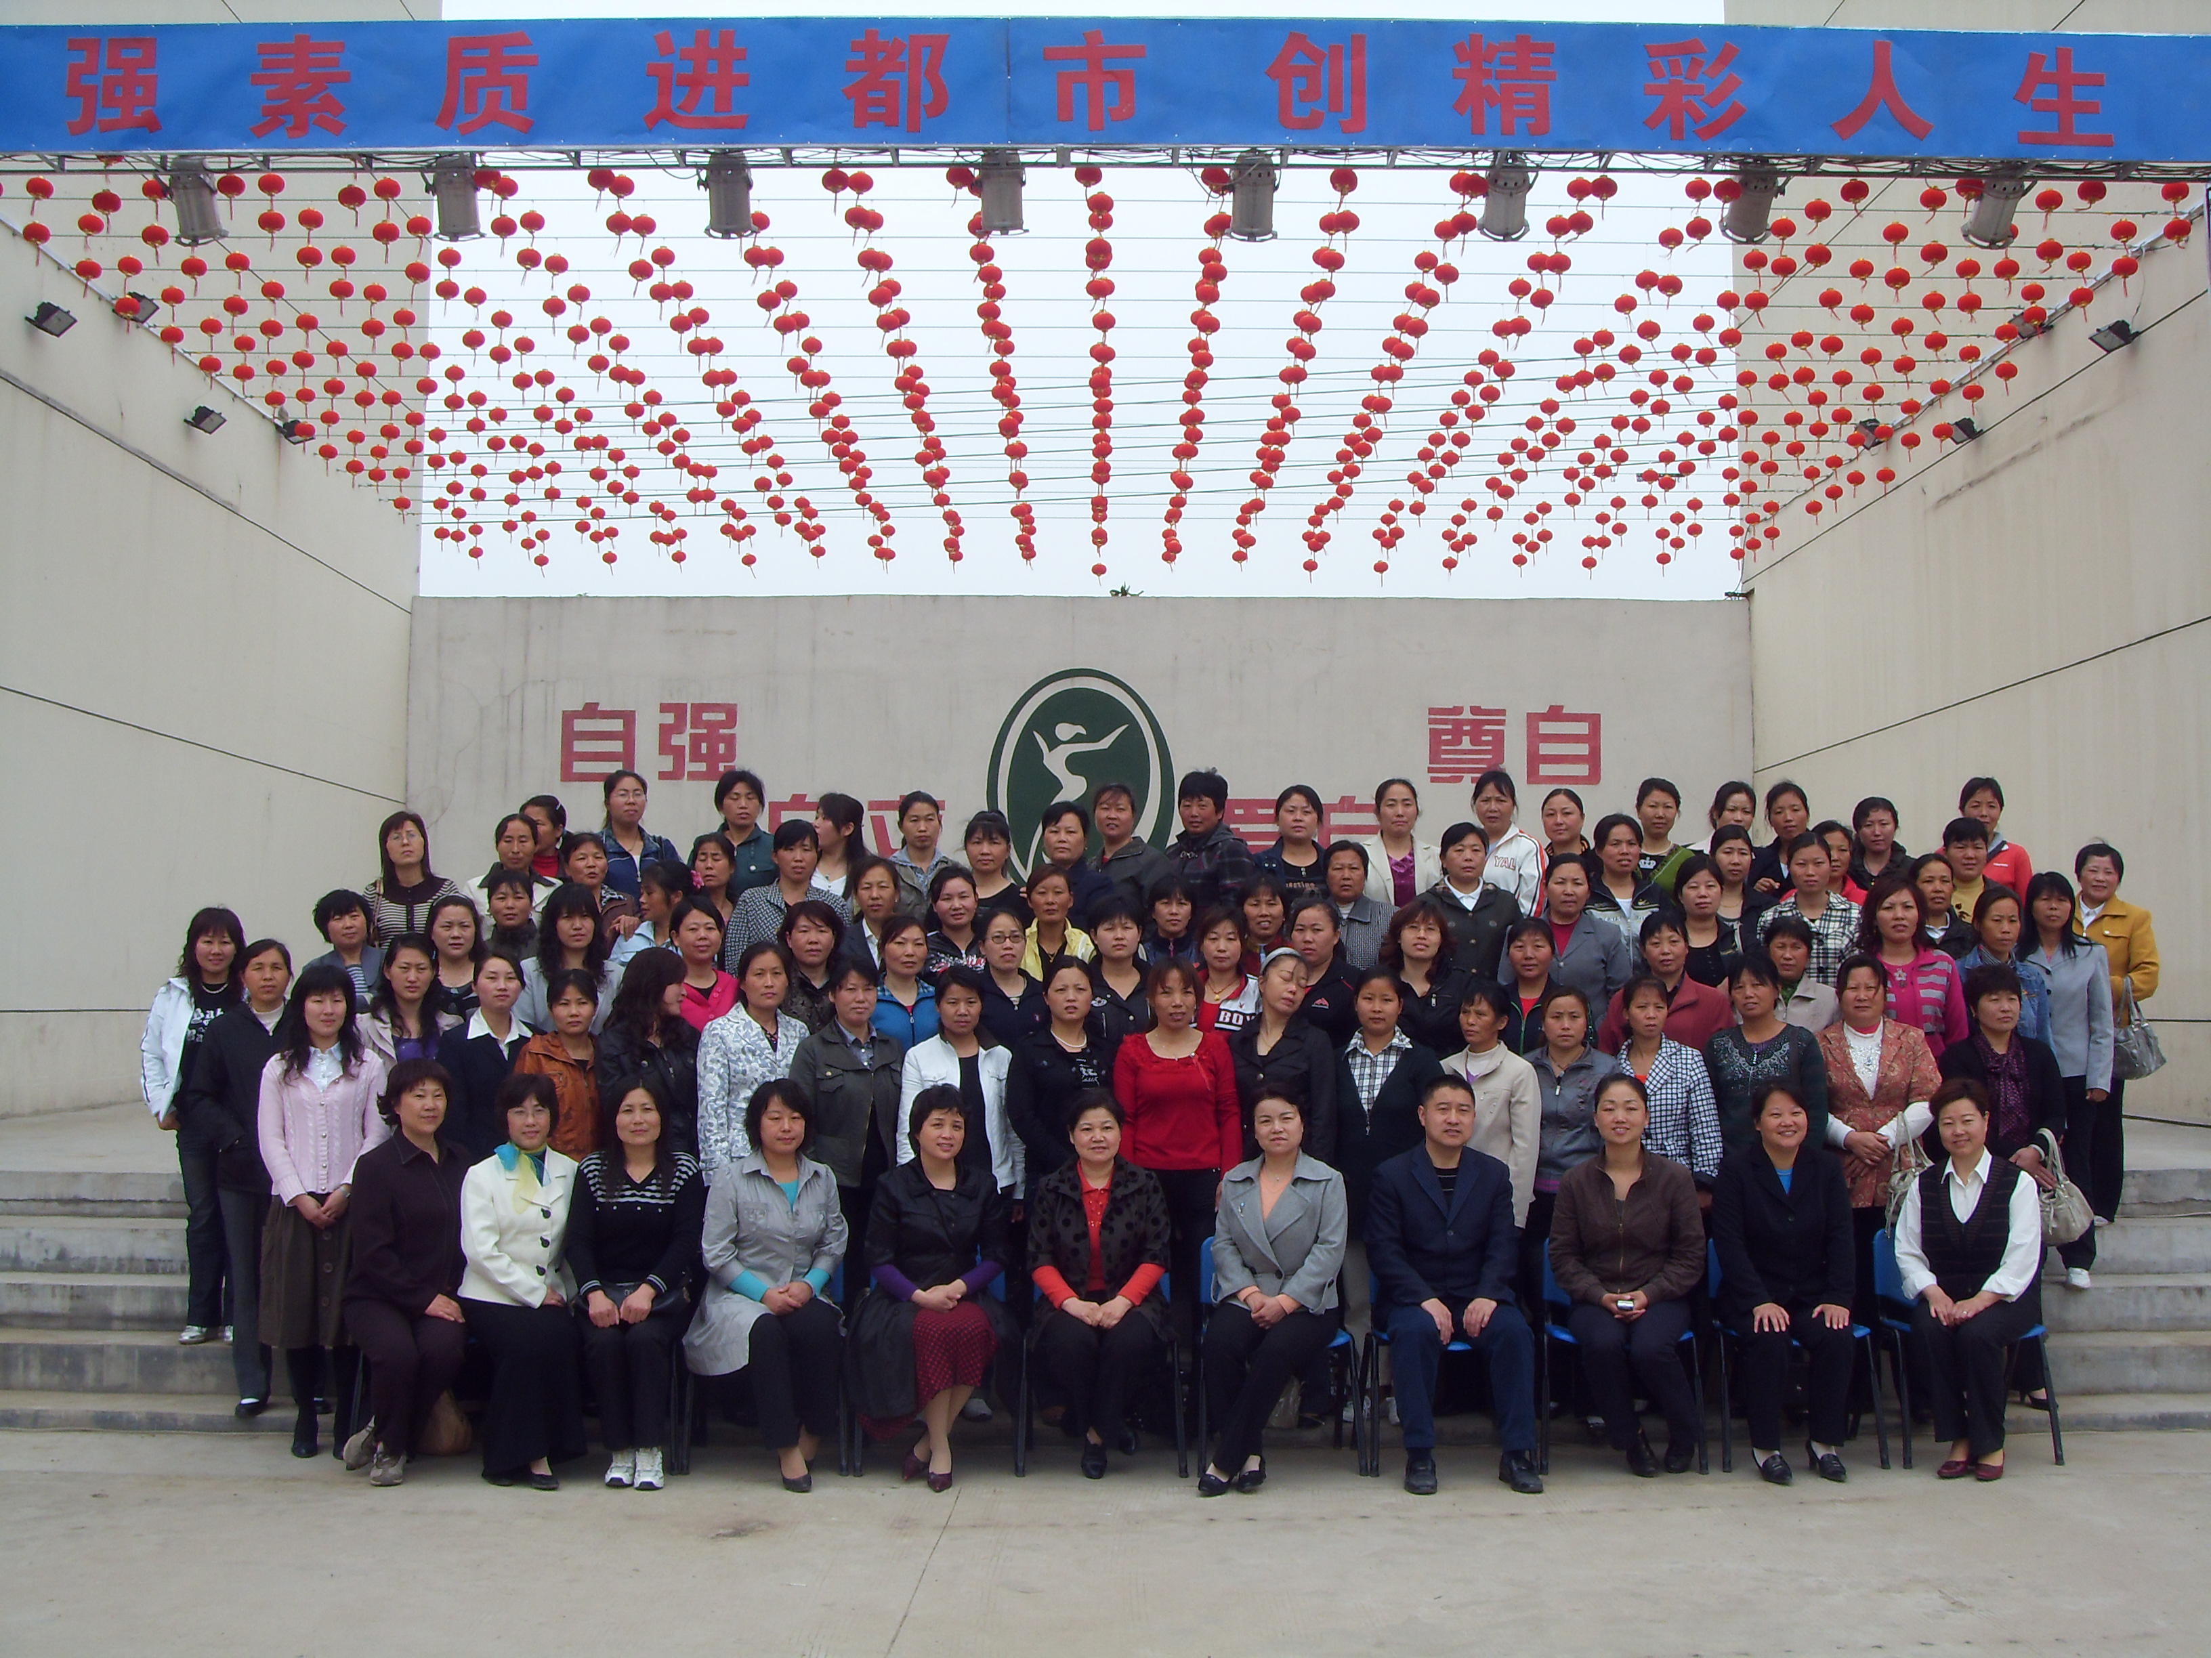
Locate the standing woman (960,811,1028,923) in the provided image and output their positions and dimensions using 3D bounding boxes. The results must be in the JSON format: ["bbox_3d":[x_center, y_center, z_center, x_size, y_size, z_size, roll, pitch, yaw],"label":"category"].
[{"bbox_3d":[-0.462,0.768,10.299,0.460,1.704,0.290,0,-4,-3],"label":"standing woman"}]

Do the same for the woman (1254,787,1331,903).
[{"bbox_3d":[0.803,0.626,10.582,0.440,1.620,0.280,0,-4,0],"label":"woman"}]

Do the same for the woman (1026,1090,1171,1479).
[{"bbox_3d":[-0.020,1.481,8.254,0.490,1.212,0.680,0,-4,0],"label":"woman"}]

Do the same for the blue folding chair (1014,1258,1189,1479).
[{"bbox_3d":[-0.009,1.663,7.951,0.540,0.740,0.530,0,-4,0],"label":"blue folding chair"}]

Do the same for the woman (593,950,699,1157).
[{"bbox_3d":[-1.613,1.236,8.760,0.440,1.625,0.310,2,-4,-30],"label":"woman"}]

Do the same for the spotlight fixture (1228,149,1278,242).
[{"bbox_3d":[0.747,-3.202,12.600,0.280,0.410,0.280,0,24,0],"label":"spotlight fixture"}]

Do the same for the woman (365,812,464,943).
[{"bbox_3d":[-2.784,0.739,10.023,0.440,1.614,0.290,1,-4,-12],"label":"woman"}]

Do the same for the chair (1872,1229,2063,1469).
[{"bbox_3d":[2.802,1.685,8.204,0.500,0.755,0.540,0,-4,0],"label":"chair"}]

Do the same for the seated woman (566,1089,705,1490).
[{"bbox_3d":[-1.521,1.440,8.047,0.450,1.250,0.660,1,-4,-9],"label":"seated woman"}]

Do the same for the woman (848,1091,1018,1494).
[{"bbox_3d":[-0.568,1.466,8.146,0.530,1.228,0.760,0,-4,-6],"label":"woman"}]

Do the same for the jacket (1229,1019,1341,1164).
[{"bbox_3d":[0.635,0.962,8.854,0.430,0.580,0.270,0,-4,-5],"label":"jacket"}]

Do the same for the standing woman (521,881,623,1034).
[{"bbox_3d":[-1.951,1.036,9.049,0.440,1.654,0.290,1,-4,-8],"label":"standing woman"}]

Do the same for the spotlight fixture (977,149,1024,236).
[{"bbox_3d":[-0.529,-3.220,12.600,0.280,0.410,0.280,0,18,0],"label":"spotlight fixture"}]

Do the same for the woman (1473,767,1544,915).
[{"bbox_3d":[1.606,0.584,10.183,0.430,1.662,0.280,-1,-4,22],"label":"woman"}]

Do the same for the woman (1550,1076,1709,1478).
[{"bbox_3d":[1.701,1.439,8.137,0.500,1.265,0.620,0,-4,5],"label":"woman"}]

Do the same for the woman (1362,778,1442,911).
[{"bbox_3d":[1.259,0.617,10.583,0.440,1.640,0.280,0,-4,0],"label":"woman"}]

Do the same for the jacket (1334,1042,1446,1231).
[{"bbox_3d":[0.994,1.086,8.769,0.460,0.680,0.280,-1,-4,8],"label":"jacket"}]

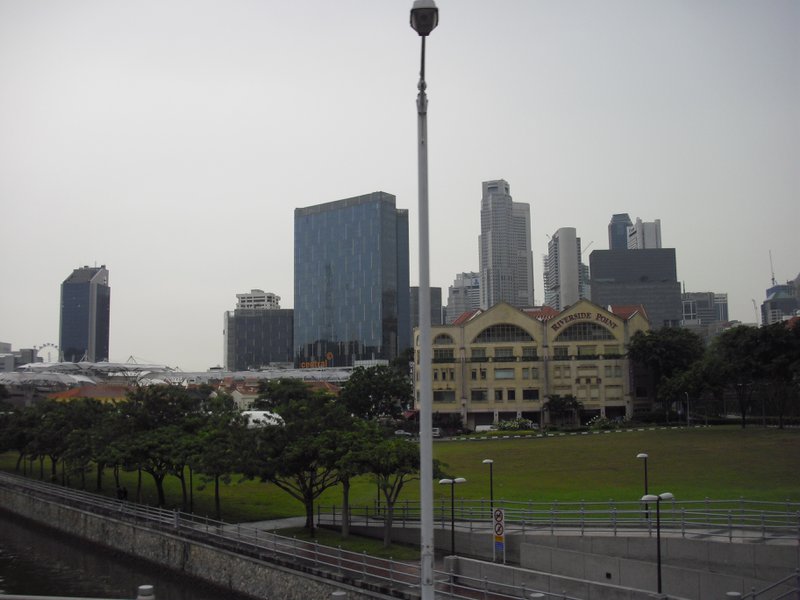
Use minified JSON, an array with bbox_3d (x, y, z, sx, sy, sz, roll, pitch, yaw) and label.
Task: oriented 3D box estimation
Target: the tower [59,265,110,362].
[{"bbox_3d":[-283.911,34.177,787.939,33.000,127.990,28.000,-2,-6,7],"label":"tower"}]

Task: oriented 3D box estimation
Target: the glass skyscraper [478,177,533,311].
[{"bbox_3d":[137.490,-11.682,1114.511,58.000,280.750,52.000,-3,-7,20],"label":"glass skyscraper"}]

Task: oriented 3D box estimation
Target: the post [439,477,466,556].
[{"bbox_3d":[2.364,9.674,39.014,1.350,3.380,0.400,4,-8,-39],"label":"post"}]

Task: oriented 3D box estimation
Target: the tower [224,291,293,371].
[{"bbox_3d":[-84.651,31.018,526.054,40.000,71.530,27.000,-1,-6,0],"label":"tower"}]

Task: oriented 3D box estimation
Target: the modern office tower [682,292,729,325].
[{"bbox_3d":[320.728,49.279,913.889,44.000,110.770,40.000,-1,-6,3],"label":"modern office tower"}]

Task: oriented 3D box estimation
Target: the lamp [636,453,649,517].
[{"bbox_3d":[13.075,9.975,46.930,0.450,3.400,0.750,-3,-7,20],"label":"lamp"}]

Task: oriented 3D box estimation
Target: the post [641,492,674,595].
[{"bbox_3d":[9.064,8.515,30.712,1.300,3.400,0.400,4,-8,-39],"label":"post"}]

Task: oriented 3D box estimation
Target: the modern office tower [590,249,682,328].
[{"bbox_3d":[234.230,24.917,861.734,88.000,149.830,45.000,-1,-6,3],"label":"modern office tower"}]

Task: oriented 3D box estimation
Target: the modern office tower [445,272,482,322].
[{"bbox_3d":[82.516,49.173,1135.850,40.000,165.870,40.000,-3,-7,20],"label":"modern office tower"}]

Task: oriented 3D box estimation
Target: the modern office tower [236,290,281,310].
[{"bbox_3d":[-119.434,42.092,739.620,36.000,97.510,28.000,-1,-6,3],"label":"modern office tower"}]

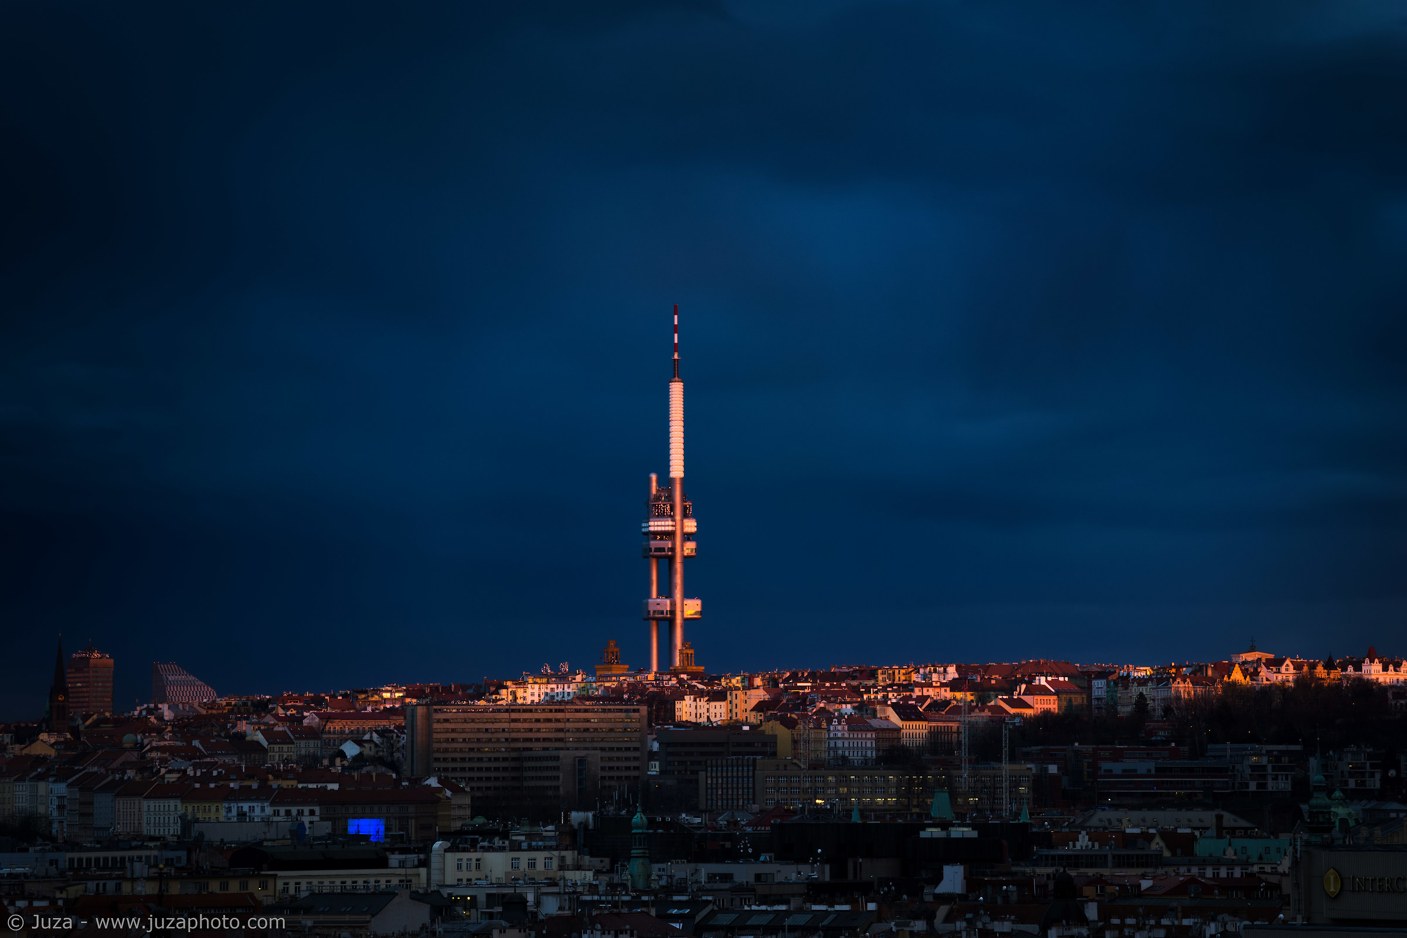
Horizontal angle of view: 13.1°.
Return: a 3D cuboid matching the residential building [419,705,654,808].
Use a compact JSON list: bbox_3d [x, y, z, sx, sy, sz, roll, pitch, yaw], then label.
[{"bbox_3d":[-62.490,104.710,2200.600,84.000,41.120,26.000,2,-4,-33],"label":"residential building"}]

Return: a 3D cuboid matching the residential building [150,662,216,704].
[{"bbox_3d":[-386.300,169.660,4573.200,44.000,50.670,22.000,2,-4,-37],"label":"residential building"}]

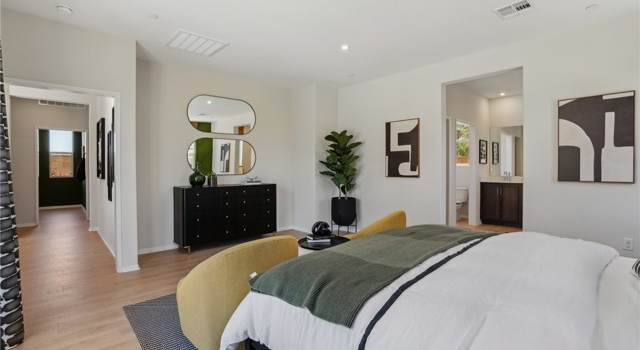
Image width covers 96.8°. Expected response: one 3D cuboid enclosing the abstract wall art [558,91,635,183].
[{"bbox_3d":[2.907,-0.376,3.016,0.574,0.915,0.040,1,2,44],"label":"abstract wall art"}]

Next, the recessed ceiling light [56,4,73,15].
[{"bbox_3d":[-2.410,-1.566,2.684,0.136,0.040,0.136,-1,2,-39],"label":"recessed ceiling light"}]

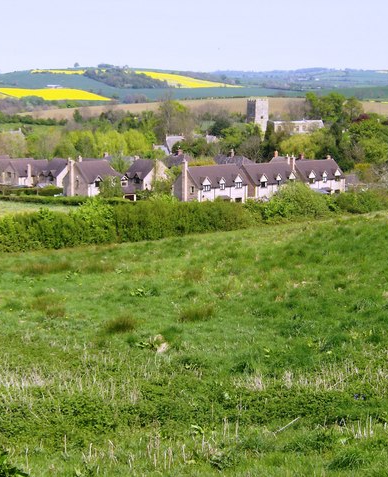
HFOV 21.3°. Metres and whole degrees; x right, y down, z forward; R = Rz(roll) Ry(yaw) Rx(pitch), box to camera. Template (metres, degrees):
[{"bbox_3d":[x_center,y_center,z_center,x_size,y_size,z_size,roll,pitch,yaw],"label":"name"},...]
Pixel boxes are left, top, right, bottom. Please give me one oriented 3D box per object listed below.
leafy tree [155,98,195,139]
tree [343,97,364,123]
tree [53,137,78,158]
[{"bbox_3d":[-6.800,-40.950,360.000,13.940,15.680,13.240,0,8,0],"label":"leafy tree"},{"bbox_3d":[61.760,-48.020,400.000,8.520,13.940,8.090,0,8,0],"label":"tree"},{"bbox_3d":[-35.450,-24.550,285.000,7.170,7.170,6.810,0,8,0],"label":"tree"}]

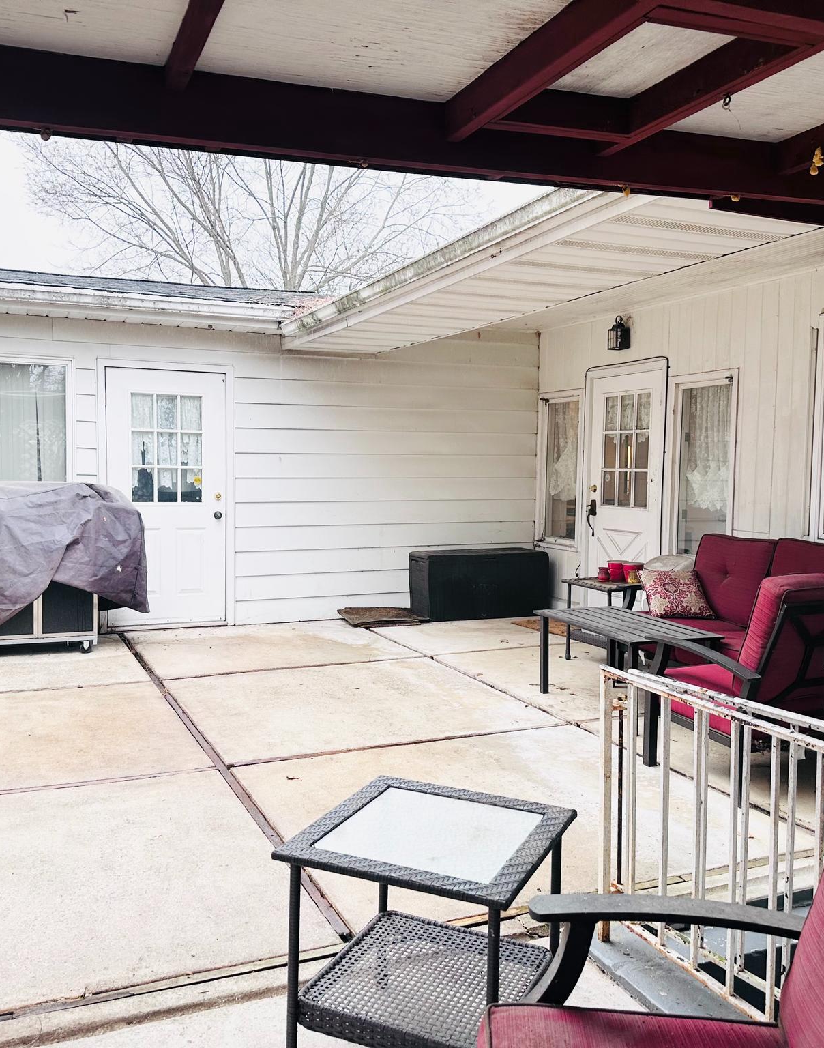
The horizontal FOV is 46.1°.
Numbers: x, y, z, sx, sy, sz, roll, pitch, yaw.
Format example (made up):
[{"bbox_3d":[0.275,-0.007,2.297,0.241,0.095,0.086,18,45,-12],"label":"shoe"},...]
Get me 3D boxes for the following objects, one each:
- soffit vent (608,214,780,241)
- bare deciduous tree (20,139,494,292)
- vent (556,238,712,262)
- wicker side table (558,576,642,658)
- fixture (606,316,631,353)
[{"bbox_3d":[1.146,-1.177,3.878,0.790,0.012,0.095,-1,3,-23],"label":"soffit vent"},{"bbox_3d":[-2.928,-6.161,18.659,10.500,12.400,10.000,-1,4,-24],"label":"bare deciduous tree"},{"bbox_3d":[0.991,-1.199,4.263,0.790,0.012,0.095,-1,3,-23],"label":"vent"},{"bbox_3d":[1.401,0.682,6.689,0.530,0.560,0.530,-2,5,-30],"label":"wicker side table"},{"bbox_3d":[1.658,-1.529,7.736,0.130,0.261,0.150,-1,4,-24],"label":"fixture"}]

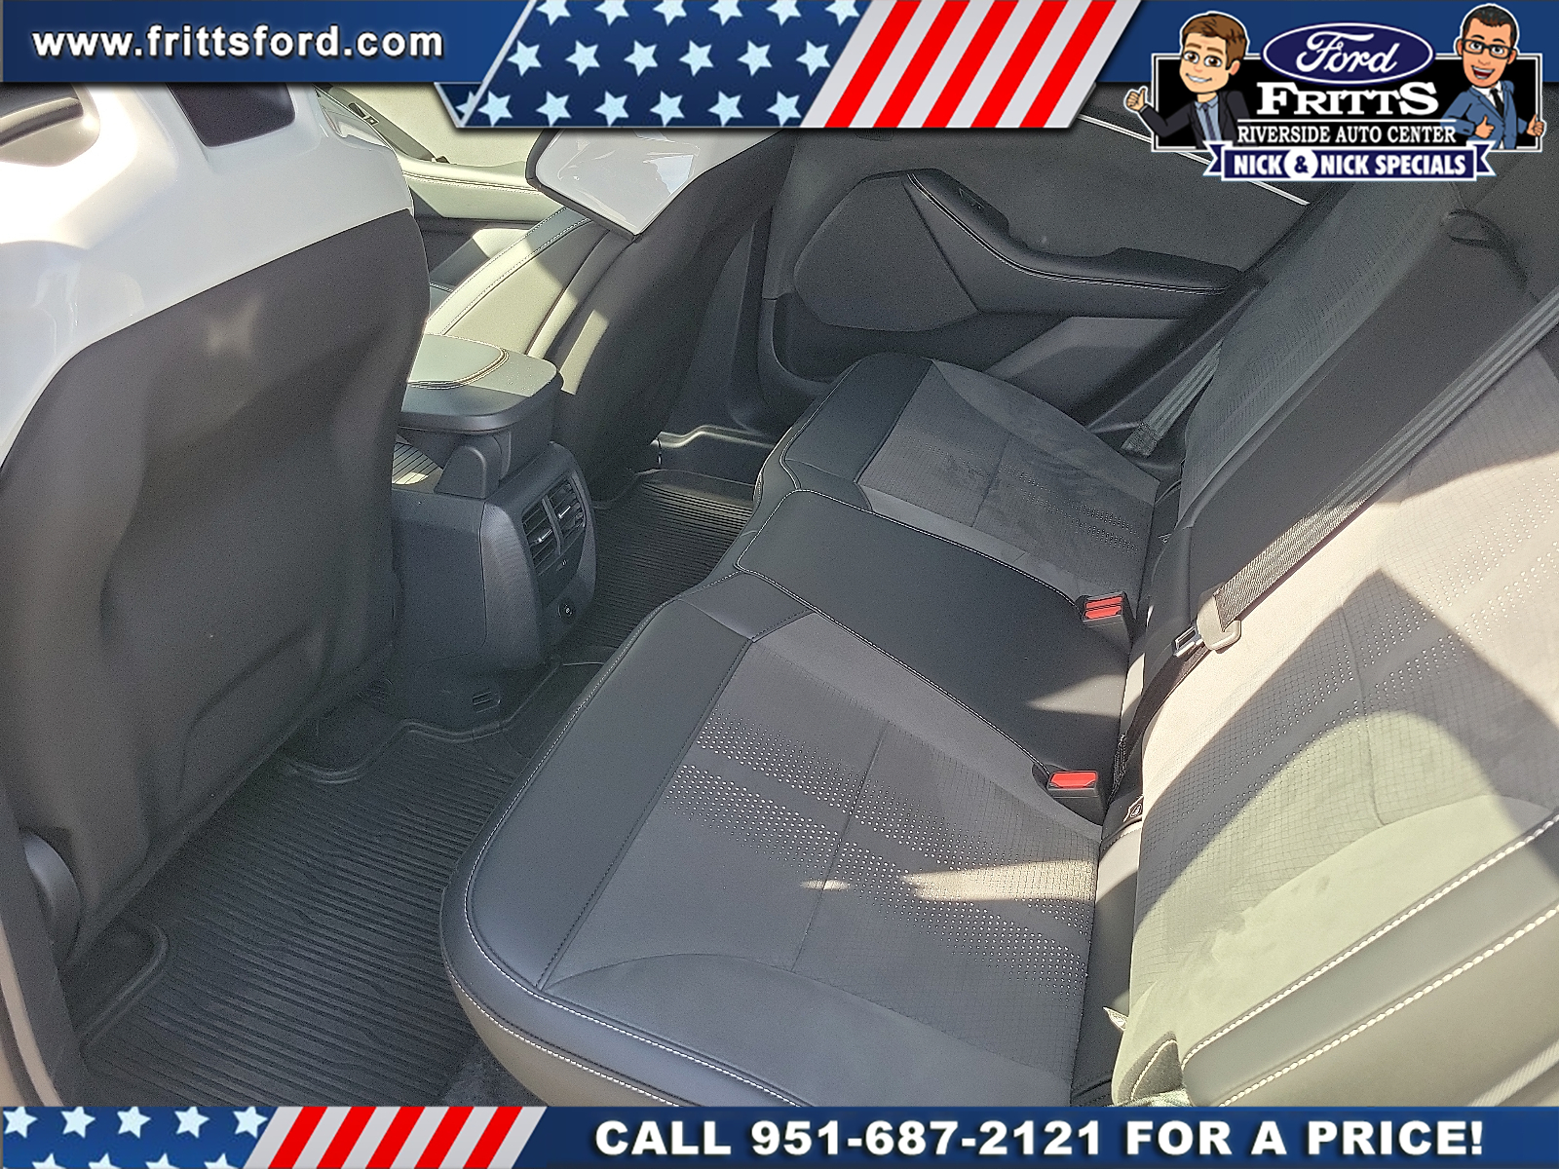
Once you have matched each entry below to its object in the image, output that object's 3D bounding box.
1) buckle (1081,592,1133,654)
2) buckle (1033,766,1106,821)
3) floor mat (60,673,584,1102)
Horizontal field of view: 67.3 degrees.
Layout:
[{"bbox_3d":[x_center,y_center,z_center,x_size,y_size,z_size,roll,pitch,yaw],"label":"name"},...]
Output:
[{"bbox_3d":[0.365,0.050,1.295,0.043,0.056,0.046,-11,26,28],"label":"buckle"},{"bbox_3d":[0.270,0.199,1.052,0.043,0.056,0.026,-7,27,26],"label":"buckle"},{"bbox_3d":[-0.397,0.270,1.236,0.380,0.035,0.655,14,35,14],"label":"floor mat"}]

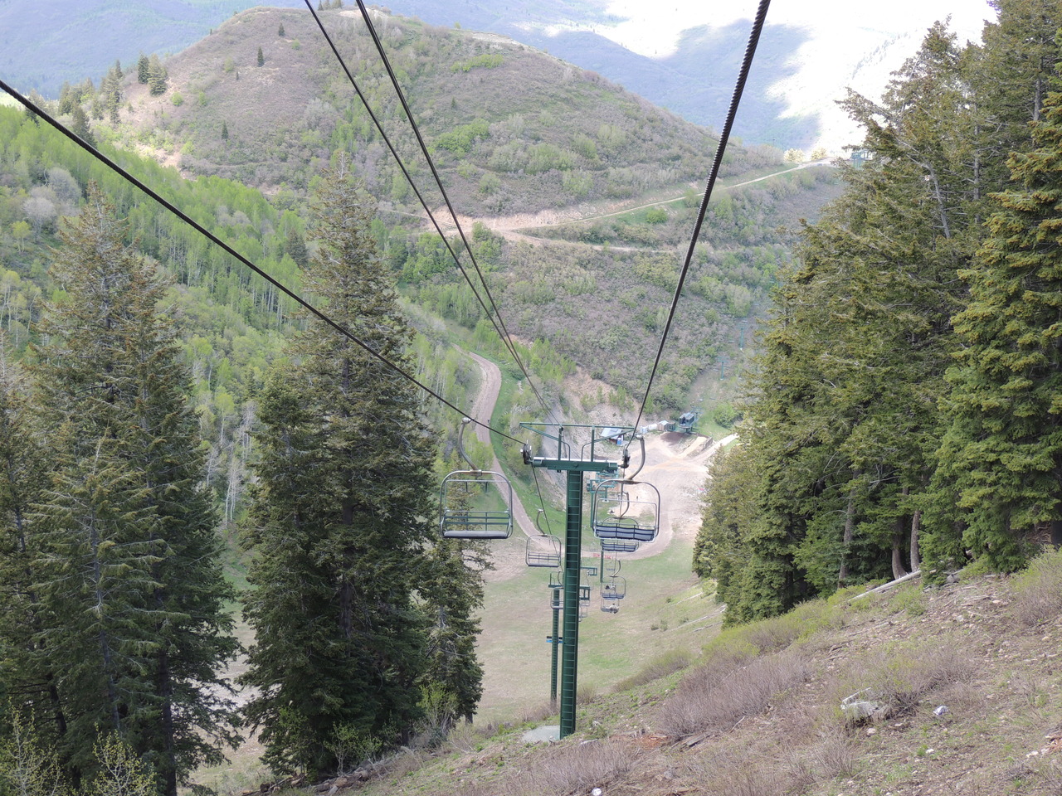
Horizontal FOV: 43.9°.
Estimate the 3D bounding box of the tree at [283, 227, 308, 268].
[{"bbox_3d":[-74.887,-47.151,420.000,7.700,14.500,7.700,1,12,0],"label":"tree"}]

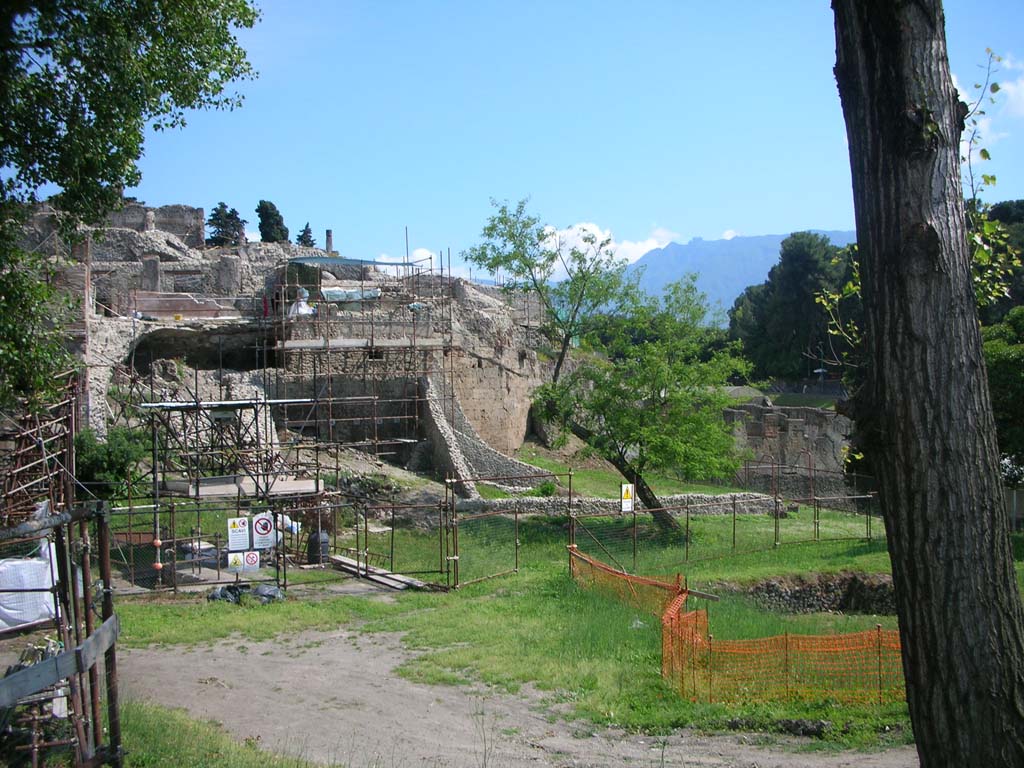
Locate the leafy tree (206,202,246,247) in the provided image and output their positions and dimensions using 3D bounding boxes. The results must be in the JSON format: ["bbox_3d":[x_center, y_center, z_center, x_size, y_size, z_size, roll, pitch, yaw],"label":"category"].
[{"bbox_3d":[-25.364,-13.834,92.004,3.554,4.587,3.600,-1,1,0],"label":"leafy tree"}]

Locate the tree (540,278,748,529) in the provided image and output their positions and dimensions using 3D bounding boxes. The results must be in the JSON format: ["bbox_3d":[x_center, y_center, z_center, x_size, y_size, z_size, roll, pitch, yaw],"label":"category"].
[{"bbox_3d":[4.863,0.716,38.000,7.634,9.175,7.300,-1,1,0],"label":"tree"}]

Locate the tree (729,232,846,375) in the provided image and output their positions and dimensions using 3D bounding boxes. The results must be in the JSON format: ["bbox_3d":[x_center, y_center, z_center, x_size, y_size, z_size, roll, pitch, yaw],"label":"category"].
[{"bbox_3d":[30.710,-8.386,115.000,13.772,16.882,13.000,-1,1,0],"label":"tree"}]

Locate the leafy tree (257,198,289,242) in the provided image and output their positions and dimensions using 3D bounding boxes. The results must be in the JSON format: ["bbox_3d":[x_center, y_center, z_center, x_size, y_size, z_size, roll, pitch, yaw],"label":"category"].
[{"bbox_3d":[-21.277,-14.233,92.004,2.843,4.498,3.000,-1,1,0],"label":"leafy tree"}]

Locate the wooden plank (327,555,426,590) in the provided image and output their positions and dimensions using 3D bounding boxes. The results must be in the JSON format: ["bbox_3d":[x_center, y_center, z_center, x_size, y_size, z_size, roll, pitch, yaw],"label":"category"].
[{"bbox_3d":[-3.333,4.566,25.300,0.270,0.060,4.244,-2,1,-37],"label":"wooden plank"}]

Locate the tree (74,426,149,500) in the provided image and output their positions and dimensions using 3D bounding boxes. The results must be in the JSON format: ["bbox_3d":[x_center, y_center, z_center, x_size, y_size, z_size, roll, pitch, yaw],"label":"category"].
[{"bbox_3d":[-12.925,2.655,33.501,2.459,2.559,2.400,-1,1,0],"label":"tree"}]

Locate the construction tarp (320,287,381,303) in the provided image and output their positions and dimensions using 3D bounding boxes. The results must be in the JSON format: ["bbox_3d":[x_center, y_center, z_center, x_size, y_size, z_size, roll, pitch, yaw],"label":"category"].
[{"bbox_3d":[-6.867,-3.829,44.300,2.635,0.680,0.800,-1,1,-3],"label":"construction tarp"}]

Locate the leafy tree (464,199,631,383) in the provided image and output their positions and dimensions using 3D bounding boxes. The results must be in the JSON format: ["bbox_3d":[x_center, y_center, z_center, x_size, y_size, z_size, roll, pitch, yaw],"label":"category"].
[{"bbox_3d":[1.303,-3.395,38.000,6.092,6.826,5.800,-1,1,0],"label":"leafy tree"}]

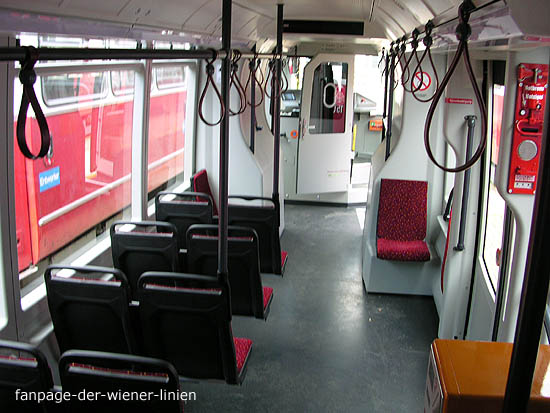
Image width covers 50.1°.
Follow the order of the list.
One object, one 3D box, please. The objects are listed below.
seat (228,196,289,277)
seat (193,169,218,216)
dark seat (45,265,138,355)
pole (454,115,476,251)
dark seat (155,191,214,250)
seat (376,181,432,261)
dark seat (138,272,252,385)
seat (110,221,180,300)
[{"bbox_3d":[-0.152,0.183,4.567,0.453,0.674,0.543,3,15,8],"label":"seat"},{"bbox_3d":[-0.466,0.004,5.240,0.485,0.611,0.437,3,15,8],"label":"seat"},{"bbox_3d":[-0.876,0.542,3.109,0.432,0.674,0.543,3,15,8],"label":"dark seat"},{"bbox_3d":[1.191,-0.138,3.672,0.061,0.854,0.087,3,15,8],"label":"pole"},{"bbox_3d":[-0.640,0.154,4.636,0.432,0.674,0.543,3,15,8],"label":"dark seat"},{"bbox_3d":[1.077,0.103,4.930,0.426,0.597,0.485,3,15,8],"label":"seat"},{"bbox_3d":[-0.388,0.571,3.041,0.453,0.674,0.543,3,15,8],"label":"dark seat"},{"bbox_3d":[-0.759,0.350,3.863,0.432,0.674,0.543,3,15,8],"label":"seat"}]

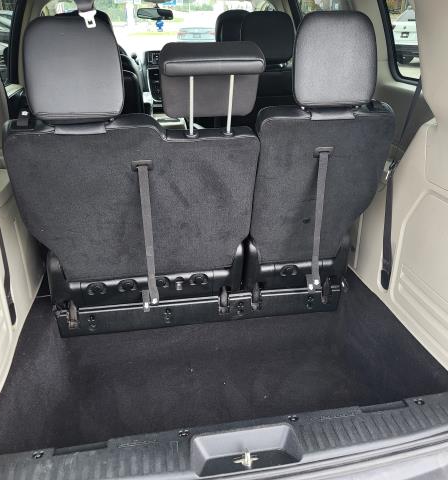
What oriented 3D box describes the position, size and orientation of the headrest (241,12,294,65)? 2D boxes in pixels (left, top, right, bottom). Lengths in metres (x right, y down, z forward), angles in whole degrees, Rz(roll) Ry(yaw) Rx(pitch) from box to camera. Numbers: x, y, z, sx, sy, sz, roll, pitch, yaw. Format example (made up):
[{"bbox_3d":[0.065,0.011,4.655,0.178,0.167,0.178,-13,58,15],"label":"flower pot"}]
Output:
[{"bbox_3d":[0.187,-0.922,2.202,0.250,0.214,0.130,-5,24,-10],"label":"headrest"}]

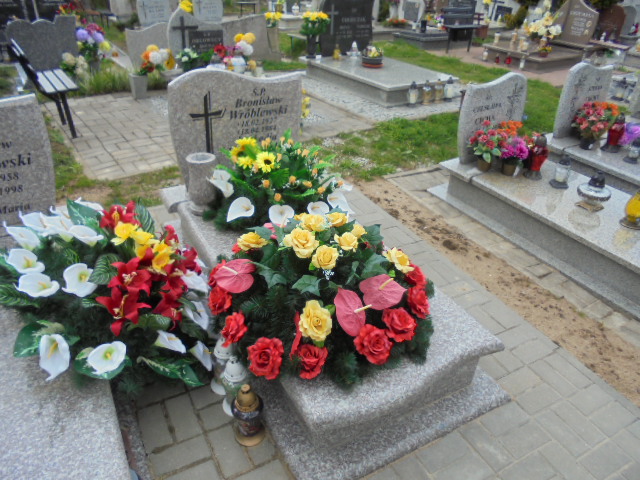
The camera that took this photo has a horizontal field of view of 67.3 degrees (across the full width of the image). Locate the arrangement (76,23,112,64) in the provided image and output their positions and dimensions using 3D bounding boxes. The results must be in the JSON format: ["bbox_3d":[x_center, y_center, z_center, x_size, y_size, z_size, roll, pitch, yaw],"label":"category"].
[{"bbox_3d":[-2.876,-2.482,6.118,0.440,0.470,0.380,-14,34,-26],"label":"arrangement"}]

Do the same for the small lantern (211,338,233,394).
[{"bbox_3d":[-0.384,0.482,1.890,0.100,0.275,0.100,-14,35,-25],"label":"small lantern"}]

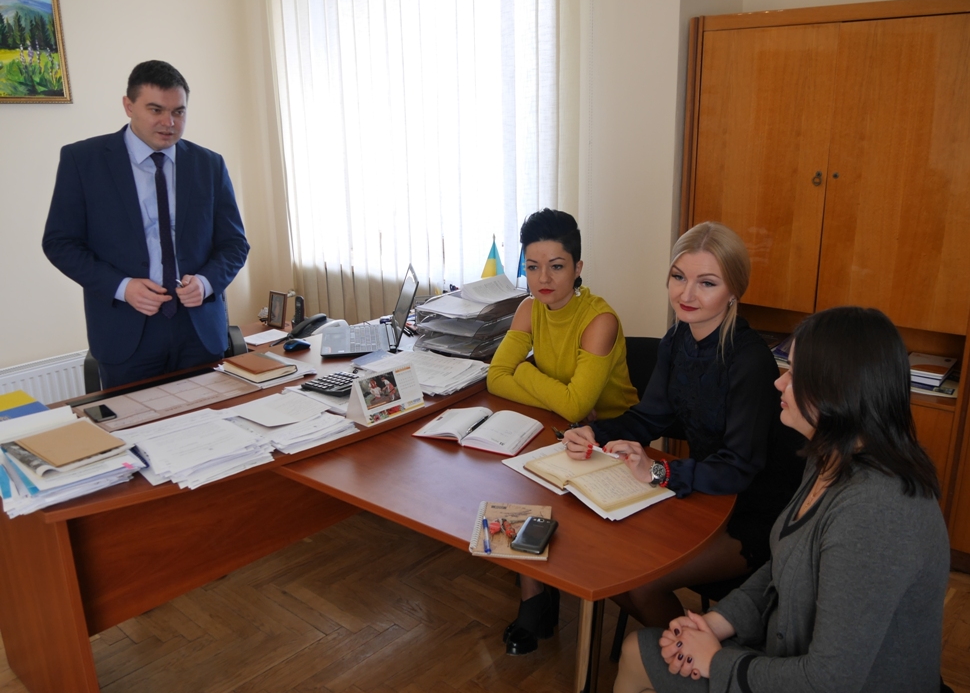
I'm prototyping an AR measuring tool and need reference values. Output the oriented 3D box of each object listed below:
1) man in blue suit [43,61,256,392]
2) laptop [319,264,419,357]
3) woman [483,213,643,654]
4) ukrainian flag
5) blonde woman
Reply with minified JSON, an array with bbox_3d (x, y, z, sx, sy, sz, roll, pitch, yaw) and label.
[{"bbox_3d":[-1.068,-0.035,2.573,0.620,1.717,0.400,-13,19,-37],"label":"man in blue suit"},{"bbox_3d":[-0.413,-0.128,2.791,0.332,0.257,0.388,-3,15,-9],"label":"laptop"},{"bbox_3d":[0.220,0.238,2.311,0.460,1.290,0.560,11,19,37],"label":"woman"},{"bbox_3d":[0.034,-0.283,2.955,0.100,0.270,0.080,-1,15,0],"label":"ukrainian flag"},{"bbox_3d":[0.501,0.366,1.835,0.570,1.280,0.470,-10,18,-32],"label":"blonde woman"}]

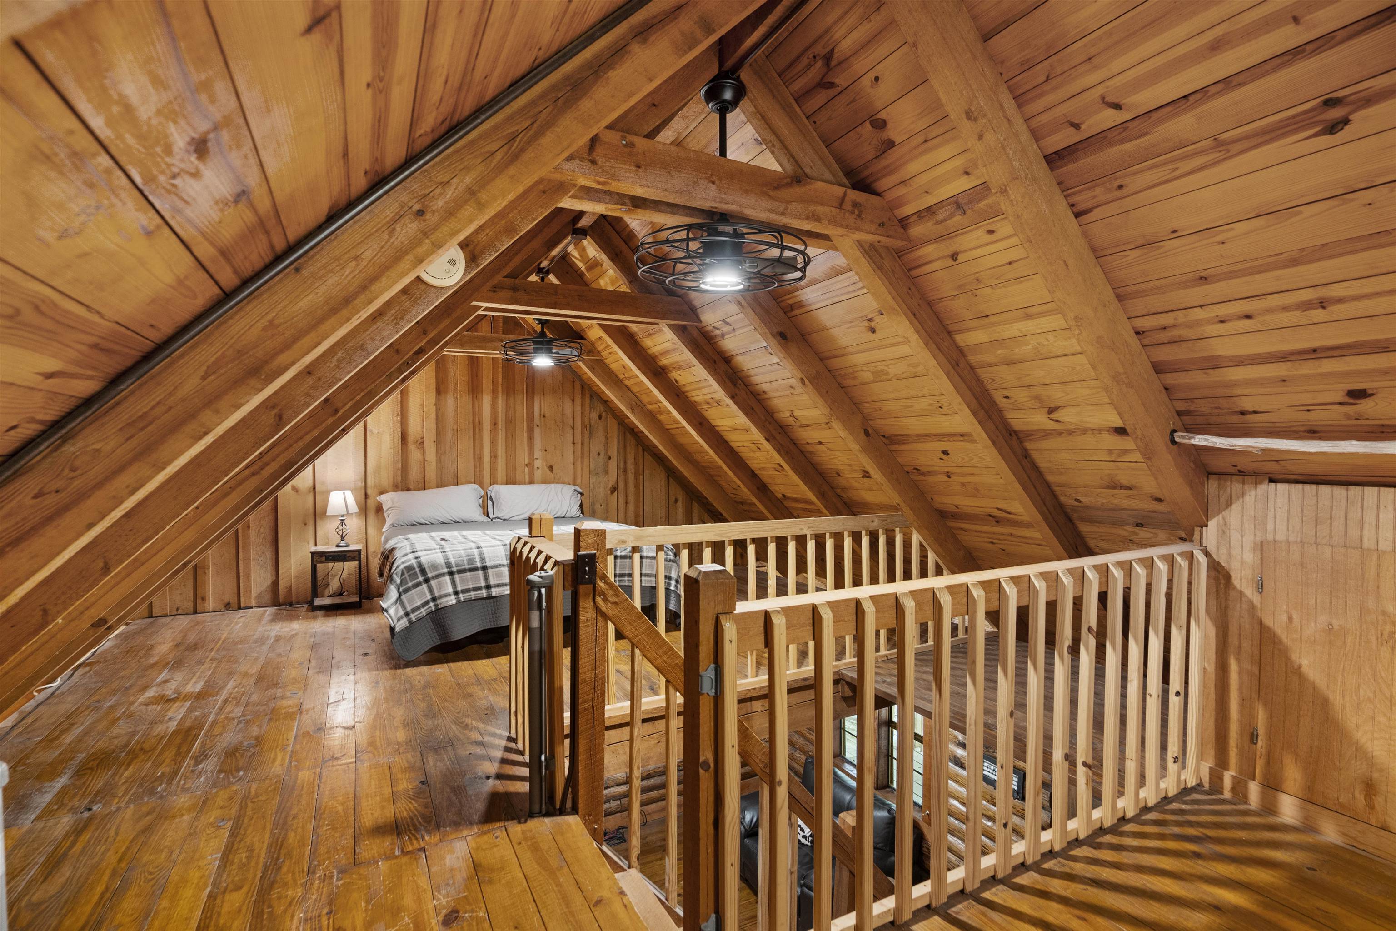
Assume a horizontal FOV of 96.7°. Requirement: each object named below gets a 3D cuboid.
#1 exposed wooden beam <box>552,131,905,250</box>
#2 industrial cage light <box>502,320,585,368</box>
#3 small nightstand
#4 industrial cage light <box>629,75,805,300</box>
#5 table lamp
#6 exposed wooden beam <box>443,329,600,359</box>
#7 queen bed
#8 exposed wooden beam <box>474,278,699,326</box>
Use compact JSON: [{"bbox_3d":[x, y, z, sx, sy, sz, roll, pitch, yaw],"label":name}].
[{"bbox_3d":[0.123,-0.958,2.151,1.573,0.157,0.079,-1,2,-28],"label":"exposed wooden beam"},{"bbox_3d":[-1.140,-0.947,4.566,0.605,0.427,0.605,-1,2,-28],"label":"industrial cage light"},{"bbox_3d":[-3.142,0.979,5.405,0.381,0.533,0.298,-1,2,-28],"label":"small nightstand"},{"bbox_3d":[0.088,-1.023,2.217,0.620,0.763,0.620,0,1,0],"label":"industrial cage light"},{"bbox_3d":[-3.106,0.469,5.423,0.250,0.485,0.250,-1,2,-28],"label":"table lamp"},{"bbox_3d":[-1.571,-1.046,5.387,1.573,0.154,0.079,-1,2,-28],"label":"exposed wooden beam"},{"bbox_3d":[-1.592,0.729,5.291,2.029,1.046,2.119,-1,2,-28],"label":"queen bed"},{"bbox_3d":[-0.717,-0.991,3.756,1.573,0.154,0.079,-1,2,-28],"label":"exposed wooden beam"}]

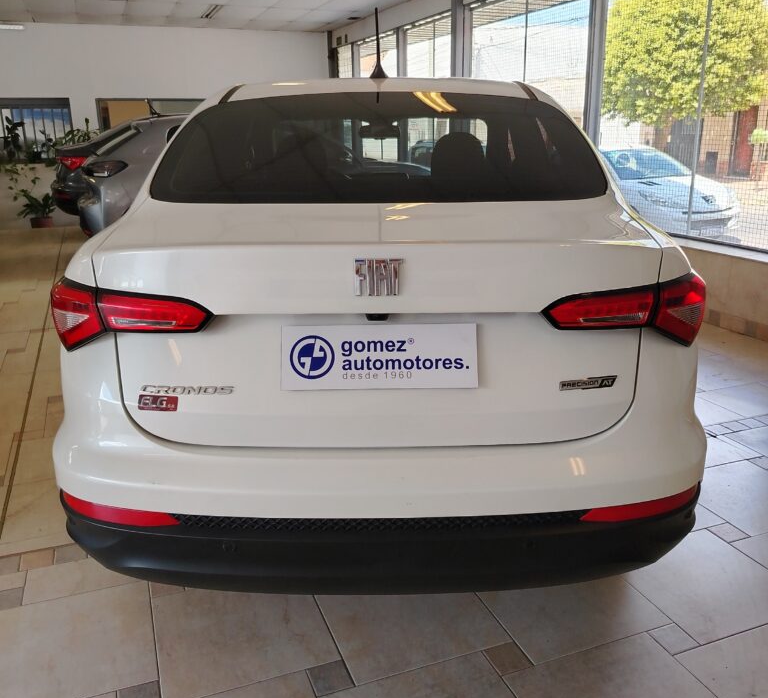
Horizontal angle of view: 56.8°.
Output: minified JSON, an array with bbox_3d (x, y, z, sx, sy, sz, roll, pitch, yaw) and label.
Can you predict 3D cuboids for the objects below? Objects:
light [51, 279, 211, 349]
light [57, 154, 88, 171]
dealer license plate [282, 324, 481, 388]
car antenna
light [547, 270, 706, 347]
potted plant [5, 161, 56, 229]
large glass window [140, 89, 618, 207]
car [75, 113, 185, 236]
[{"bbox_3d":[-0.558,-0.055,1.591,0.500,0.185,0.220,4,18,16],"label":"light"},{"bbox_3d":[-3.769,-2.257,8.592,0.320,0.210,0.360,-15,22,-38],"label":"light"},{"bbox_3d":[-0.009,0.017,1.447,0.400,0.132,0.015,-1,-5,1],"label":"dealer license plate"},{"bbox_3d":[-0.023,-1.038,2.431,0.060,0.225,0.140,-1,17,1],"label":"car antenna"},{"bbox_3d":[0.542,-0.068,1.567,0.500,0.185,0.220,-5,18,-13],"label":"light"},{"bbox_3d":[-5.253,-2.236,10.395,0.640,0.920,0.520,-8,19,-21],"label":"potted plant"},{"bbox_3d":[-0.015,-0.596,2.097,1.250,0.090,0.660,-1,44,1],"label":"large glass window"},{"bbox_3d":[-1.365,-1.898,8.116,4.200,1.500,1.760,-10,20,-27],"label":"car"}]

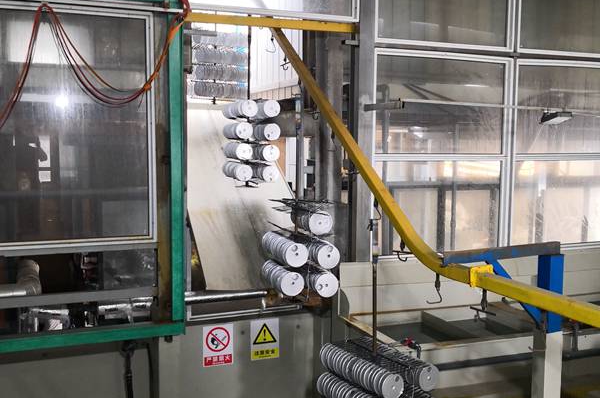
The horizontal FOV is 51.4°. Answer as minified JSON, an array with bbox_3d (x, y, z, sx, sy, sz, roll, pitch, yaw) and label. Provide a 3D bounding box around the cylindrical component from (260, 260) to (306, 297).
[{"bbox_3d":[-0.165,0.676,5.471,0.205,0.205,0.680,-1,6,-18],"label":"cylindrical component"}]

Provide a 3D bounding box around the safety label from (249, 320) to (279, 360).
[{"bbox_3d":[-0.325,1.331,5.915,0.274,0.383,0.010,-2,6,-21],"label":"safety label"}]

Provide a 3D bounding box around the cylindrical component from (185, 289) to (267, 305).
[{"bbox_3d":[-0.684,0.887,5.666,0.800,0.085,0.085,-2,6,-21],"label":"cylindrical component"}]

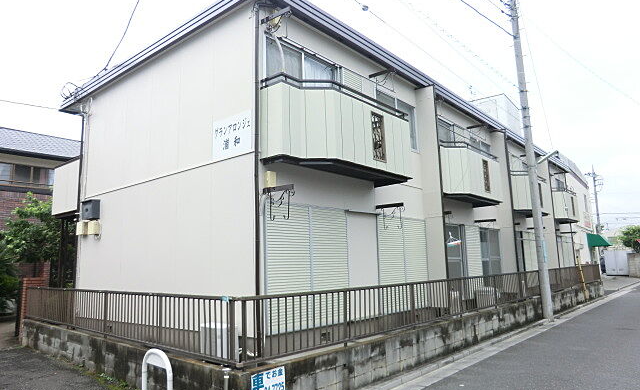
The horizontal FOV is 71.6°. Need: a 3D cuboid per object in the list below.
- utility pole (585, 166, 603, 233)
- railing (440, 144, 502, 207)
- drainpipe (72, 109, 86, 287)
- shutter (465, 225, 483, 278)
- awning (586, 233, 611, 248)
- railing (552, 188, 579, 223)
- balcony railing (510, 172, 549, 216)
[{"bbox_3d":[28.028,2.452,44.764,1.600,10.751,0.700,-9,-11,40],"label":"utility pole"},{"bbox_3d":[3.588,-0.507,11.045,0.792,1.192,2.878,-9,-11,40],"label":"railing"},{"bbox_3d":[-5.659,0.441,10.369,0.065,5.092,0.065,-9,-12,41],"label":"drainpipe"},{"bbox_3d":[4.194,1.801,11.964,0.050,1.914,0.936,-9,-11,40],"label":"shutter"},{"bbox_3d":[16.660,2.768,26.442,1.050,0.710,3.000,-9,-11,40],"label":"awning"},{"bbox_3d":[9.266,0.416,17.160,0.767,1.246,2.511,-9,-12,41],"label":"railing"},{"bbox_3d":[6.652,-0.025,14.551,0.792,1.211,2.897,-9,-11,40],"label":"balcony railing"}]

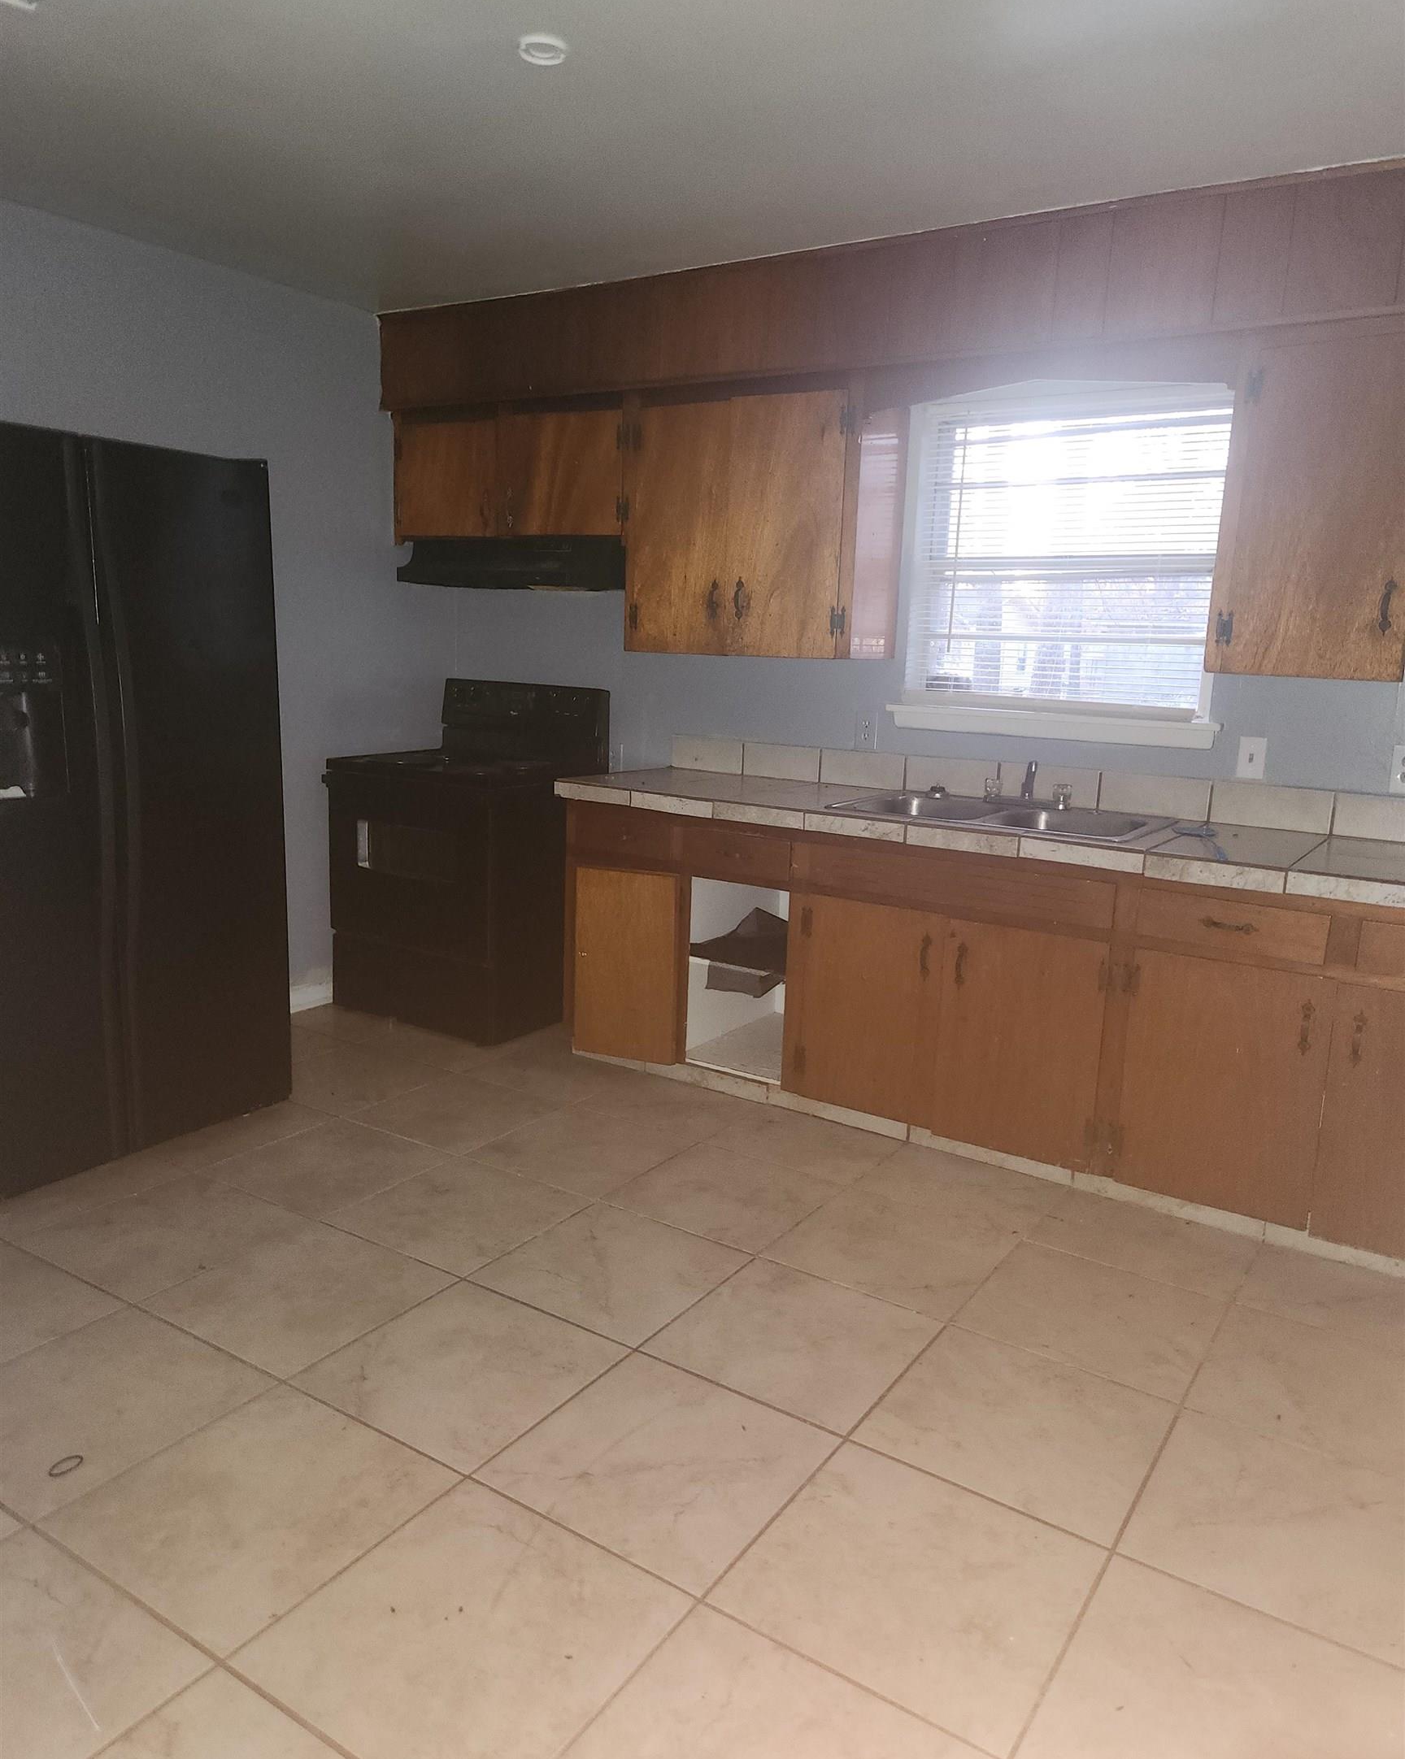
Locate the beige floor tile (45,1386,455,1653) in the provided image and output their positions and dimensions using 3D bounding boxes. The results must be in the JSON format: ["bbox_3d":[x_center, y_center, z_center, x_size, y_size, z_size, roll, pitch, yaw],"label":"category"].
[{"bbox_3d":[-0.694,0.974,1.943,0.447,0.010,0.447,9,13,33],"label":"beige floor tile"}]

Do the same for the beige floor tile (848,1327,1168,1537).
[{"bbox_3d":[0.559,0.961,2.200,0.447,0.010,0.447,9,13,33],"label":"beige floor tile"}]

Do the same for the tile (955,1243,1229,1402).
[{"bbox_3d":[0.808,0.897,2.572,0.447,0.010,0.447,9,13,33],"label":"tile"}]

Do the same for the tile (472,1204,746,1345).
[{"bbox_3d":[-0.197,0.866,2.752,0.459,0.010,0.459,9,13,33],"label":"tile"}]

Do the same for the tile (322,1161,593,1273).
[{"bbox_3d":[-0.572,0.788,2.929,0.447,0.010,0.447,9,13,33],"label":"tile"}]

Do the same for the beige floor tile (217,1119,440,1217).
[{"bbox_3d":[-0.969,0.747,3.250,0.459,0.010,0.459,9,13,33],"label":"beige floor tile"}]

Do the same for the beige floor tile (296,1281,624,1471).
[{"bbox_3d":[-0.444,0.909,2.315,0.447,0.010,0.447,9,13,33],"label":"beige floor tile"}]

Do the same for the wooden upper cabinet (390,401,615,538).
[{"bbox_3d":[-0.604,-1.418,4.461,1.074,0.468,0.324,9,13,33],"label":"wooden upper cabinet"}]

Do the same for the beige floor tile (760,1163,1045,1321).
[{"bbox_3d":[0.444,0.860,2.884,0.459,0.010,0.459,9,13,33],"label":"beige floor tile"}]

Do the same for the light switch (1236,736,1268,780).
[{"bbox_3d":[1.509,-0.333,3.419,0.070,0.114,0.012,9,13,33],"label":"light switch"}]

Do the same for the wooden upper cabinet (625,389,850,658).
[{"bbox_3d":[0.193,-1.116,3.978,0.837,0.783,0.324,9,13,33],"label":"wooden upper cabinet"}]

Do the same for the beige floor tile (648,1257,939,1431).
[{"bbox_3d":[0.189,0.926,2.504,0.459,0.010,0.459,9,13,33],"label":"beige floor tile"}]

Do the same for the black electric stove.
[{"bbox_3d":[-0.840,-0.110,4.464,0.773,1.157,0.655,9,13,33],"label":"black electric stove"}]

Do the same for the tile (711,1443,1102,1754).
[{"bbox_3d":[0.319,1.051,1.874,0.459,0.010,0.459,9,13,33],"label":"tile"}]

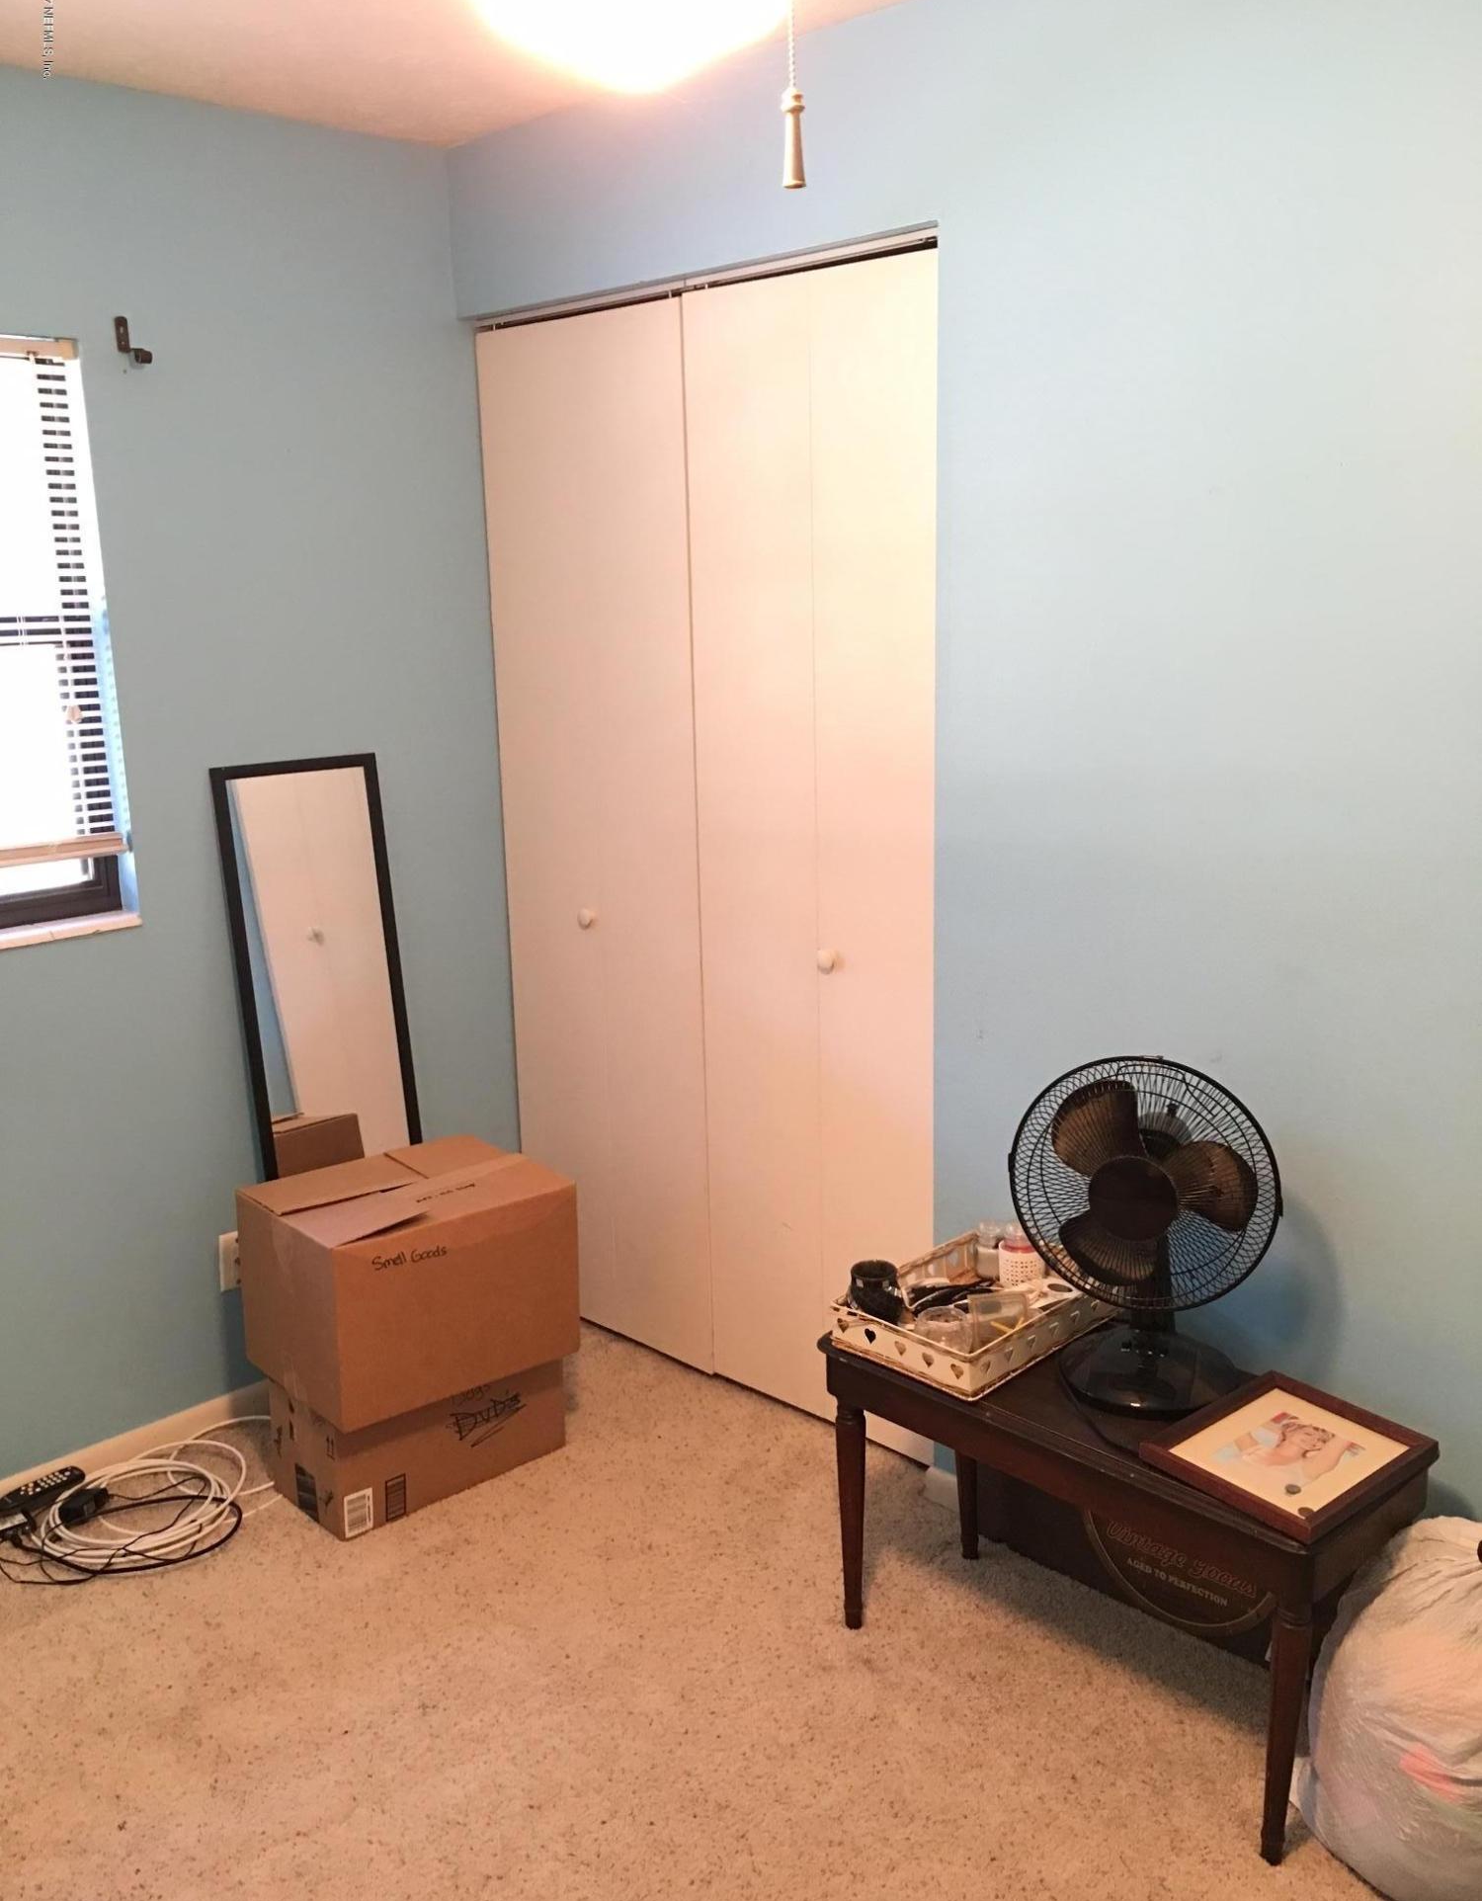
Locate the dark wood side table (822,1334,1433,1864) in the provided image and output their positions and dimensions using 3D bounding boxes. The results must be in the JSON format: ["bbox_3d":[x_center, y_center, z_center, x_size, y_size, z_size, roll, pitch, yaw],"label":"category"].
[{"bbox_3d":[0.510,0.843,2.357,0.760,0.465,0.320,11,18,43],"label":"dark wood side table"}]

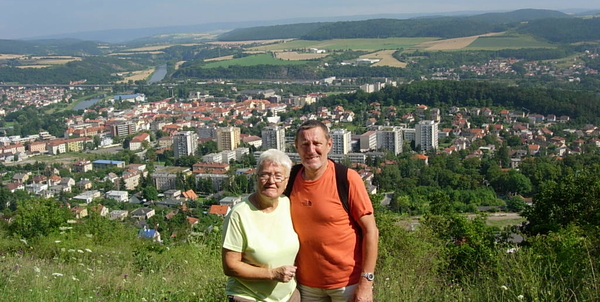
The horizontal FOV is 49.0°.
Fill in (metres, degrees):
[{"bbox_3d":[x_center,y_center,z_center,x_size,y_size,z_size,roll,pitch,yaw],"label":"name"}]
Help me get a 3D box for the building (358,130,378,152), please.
[{"bbox_3d":[76.600,-9.830,728.700,10.200,17.900,29.000,2,11,24],"label":"building"}]

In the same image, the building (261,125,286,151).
[{"bbox_3d":[-28.880,-12.580,754.790,18.300,29.500,18.800,4,12,28],"label":"building"}]

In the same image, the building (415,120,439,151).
[{"bbox_3d":[140.100,-16.850,728.800,18.500,29.500,19.000,3,12,27],"label":"building"}]

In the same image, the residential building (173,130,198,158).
[{"bbox_3d":[-129.710,-6.250,757.790,18.300,29.500,18.800,4,12,28],"label":"residential building"}]

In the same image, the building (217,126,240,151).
[{"bbox_3d":[-81.950,-12.080,775.790,18.300,29.500,18.800,4,12,28],"label":"building"}]

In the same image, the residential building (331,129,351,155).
[{"bbox_3d":[43.370,-7.130,696.550,17.300,29.500,18.800,4,12,28],"label":"residential building"}]

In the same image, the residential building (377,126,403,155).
[{"bbox_3d":[93.920,-9.470,690.680,19.500,29.500,20.500,3,12,27],"label":"residential building"}]

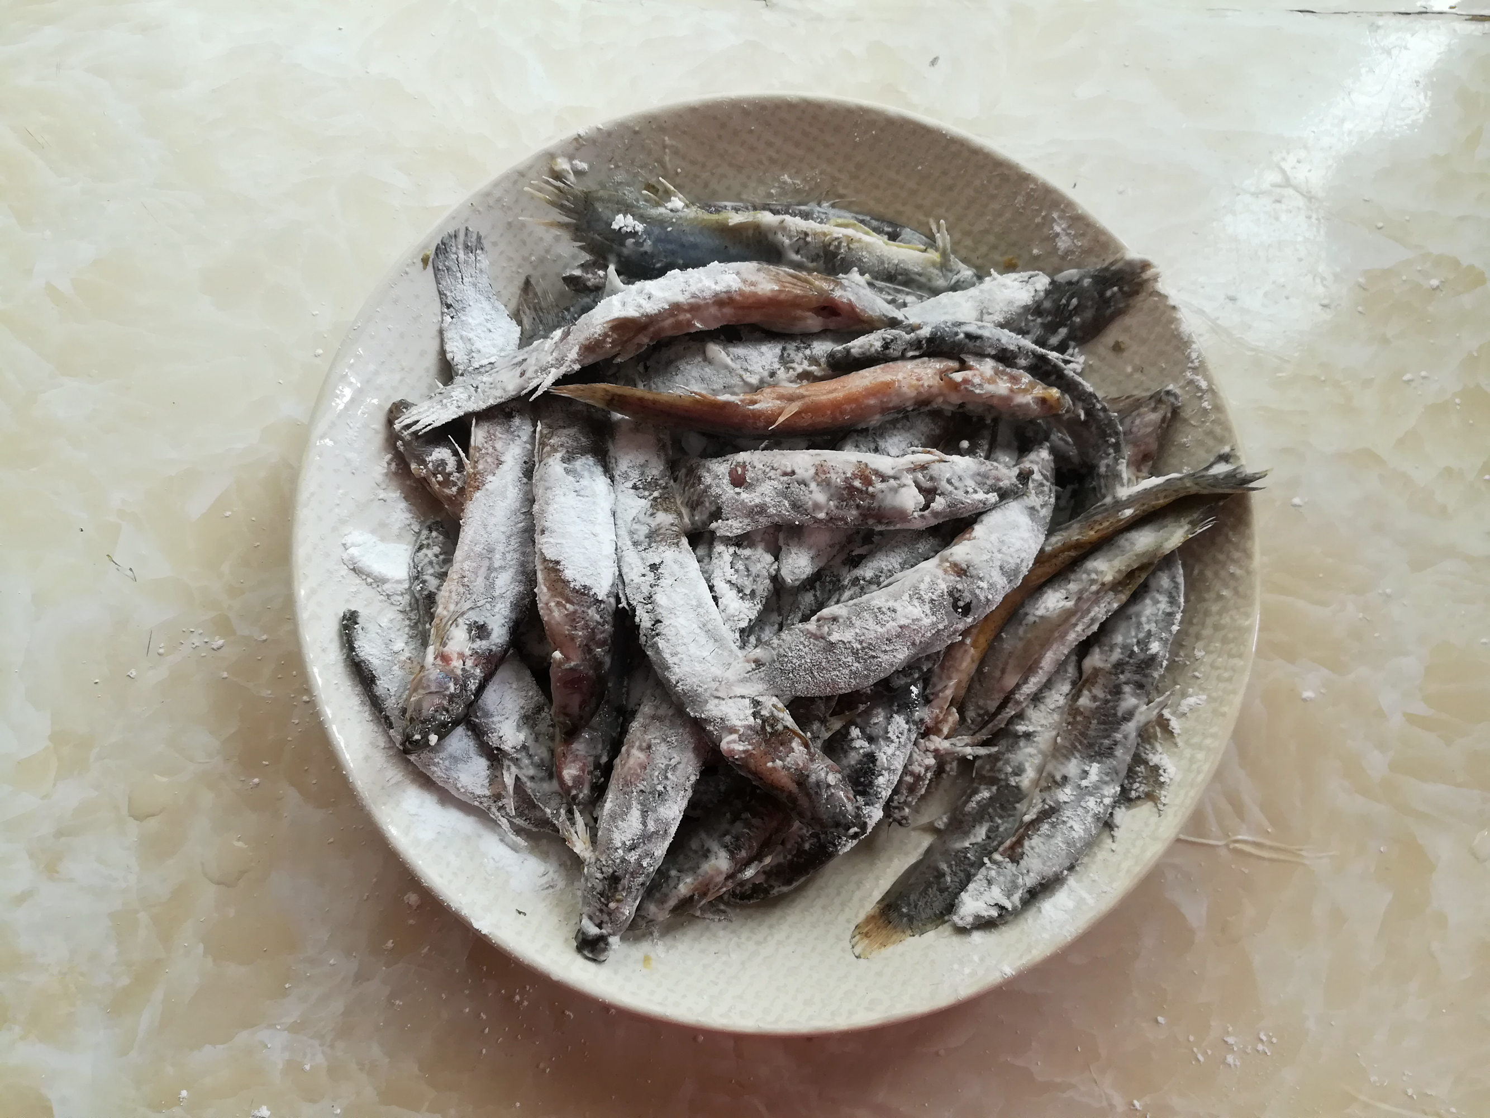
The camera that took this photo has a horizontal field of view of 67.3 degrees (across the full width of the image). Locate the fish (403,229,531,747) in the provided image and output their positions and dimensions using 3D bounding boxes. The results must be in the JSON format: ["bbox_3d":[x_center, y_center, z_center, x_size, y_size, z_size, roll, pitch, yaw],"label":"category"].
[{"bbox_3d":[-0.075,-0.022,0.312,0.030,0.026,0.148,1,80,0],"label":"fish"}]

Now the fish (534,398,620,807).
[{"bbox_3d":[-0.047,0.009,0.306,0.021,0.026,0.117,-2,84,0],"label":"fish"}]

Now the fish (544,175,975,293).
[{"bbox_3d":[0.003,-0.095,0.333,0.134,0.024,0.024,8,76,-3],"label":"fish"}]

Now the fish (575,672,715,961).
[{"bbox_3d":[-0.028,0.061,0.299,0.022,0.023,0.093,15,78,1],"label":"fish"}]

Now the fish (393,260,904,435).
[{"bbox_3d":[-0.027,-0.064,0.310,0.143,0.024,0.024,-13,78,-2],"label":"fish"}]

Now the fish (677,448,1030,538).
[{"bbox_3d":[0.030,-0.018,0.305,0.096,0.022,0.022,-3,77,1],"label":"fish"}]

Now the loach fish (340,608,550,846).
[{"bbox_3d":[-0.083,0.046,0.310,0.023,0.022,0.090,-43,82,-8],"label":"loach fish"}]

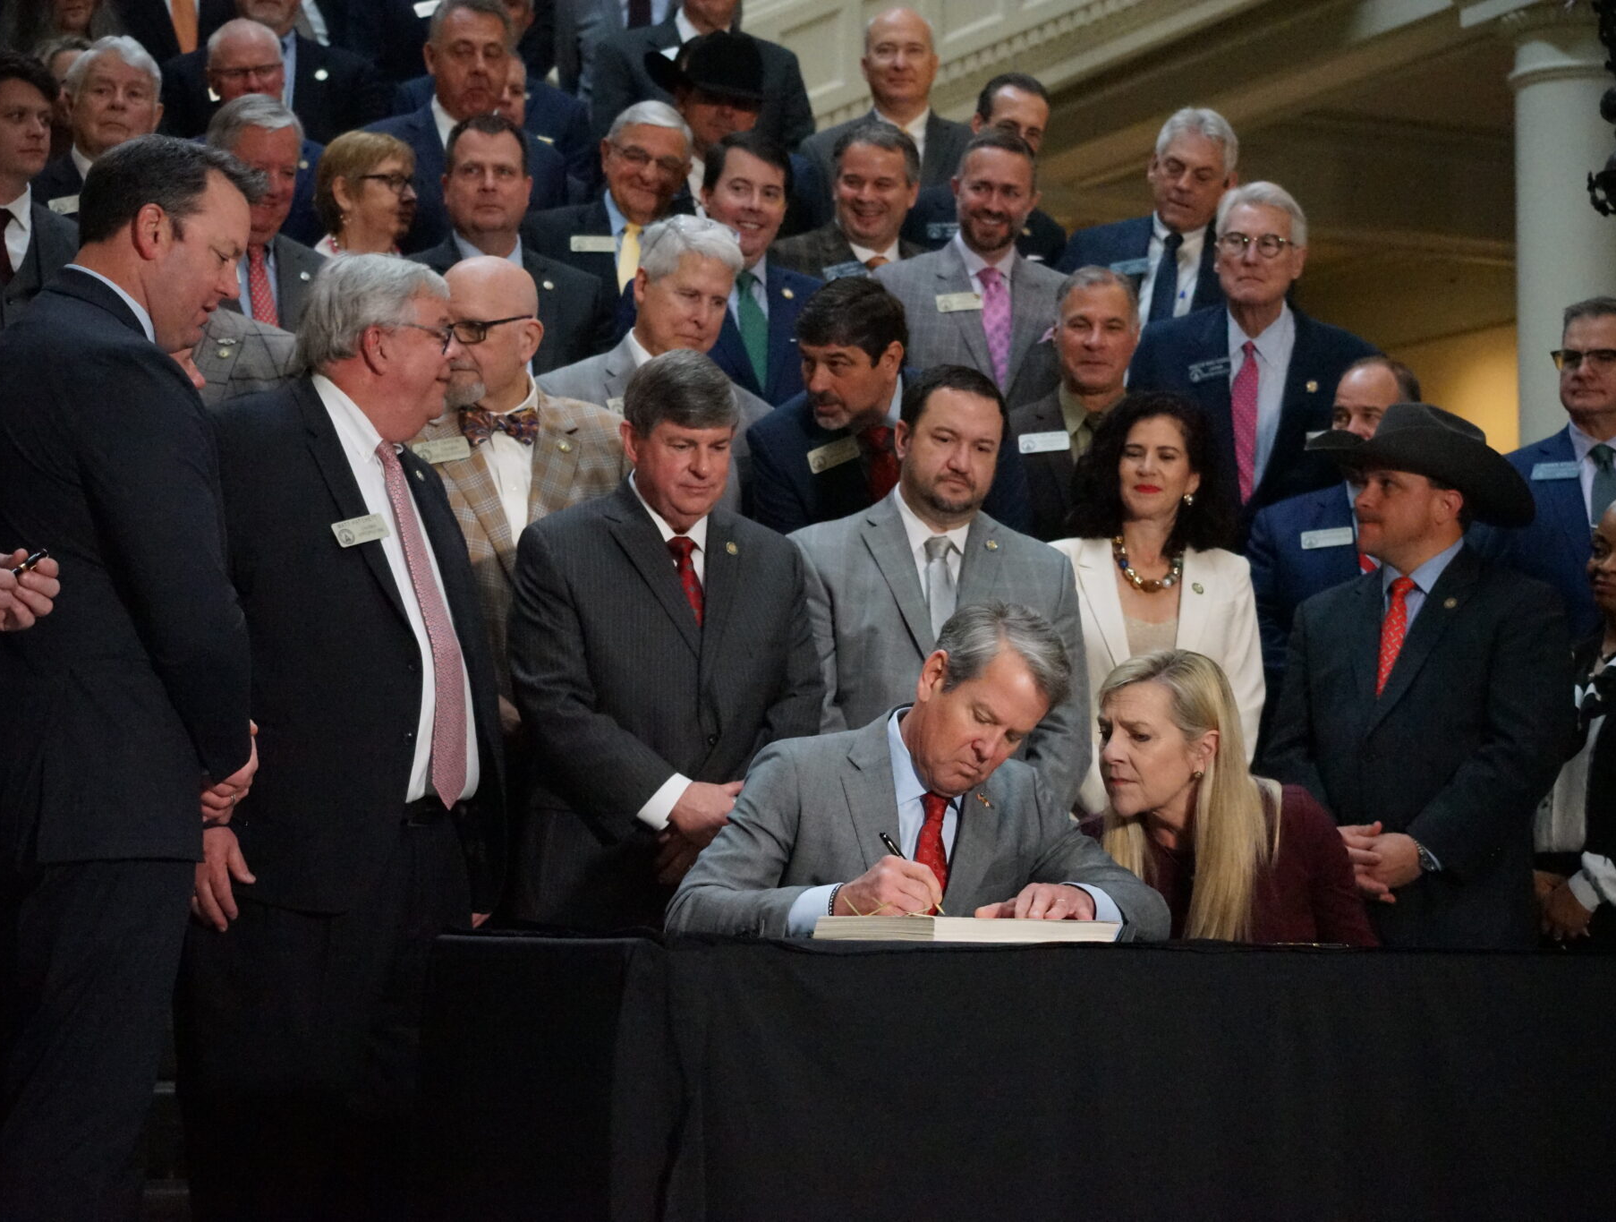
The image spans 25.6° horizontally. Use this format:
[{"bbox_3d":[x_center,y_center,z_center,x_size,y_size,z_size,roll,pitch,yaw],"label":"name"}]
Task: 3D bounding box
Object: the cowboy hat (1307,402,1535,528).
[{"bbox_3d":[1.021,-0.237,5.900,0.380,0.155,0.320,15,-12,-33],"label":"cowboy hat"}]

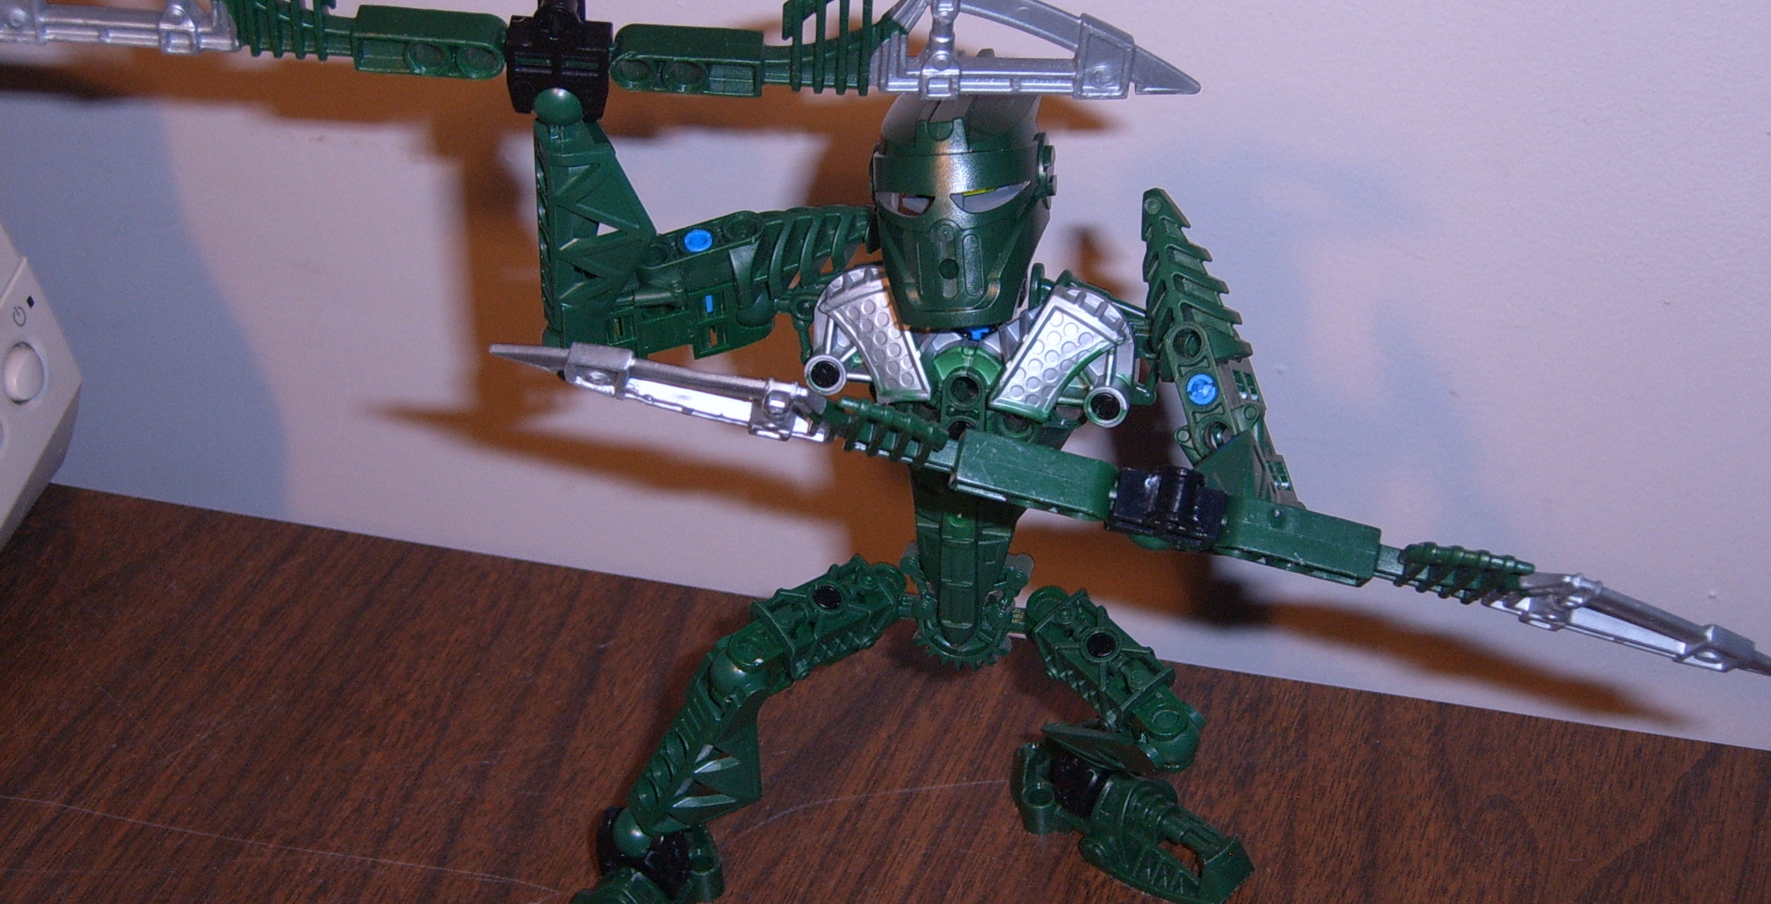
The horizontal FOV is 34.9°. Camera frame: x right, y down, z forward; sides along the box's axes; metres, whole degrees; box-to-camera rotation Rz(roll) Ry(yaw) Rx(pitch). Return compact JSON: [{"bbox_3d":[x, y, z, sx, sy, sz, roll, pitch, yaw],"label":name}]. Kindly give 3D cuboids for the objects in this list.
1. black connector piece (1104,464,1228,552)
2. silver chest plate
[{"bbox_3d":[0.042,0.009,0.421,0.016,0.008,0.024,12,-9,0],"label":"black connector piece"},{"bbox_3d":[0.015,-0.018,0.477,0.056,0.021,0.019,6,16,10],"label":"silver chest plate"}]

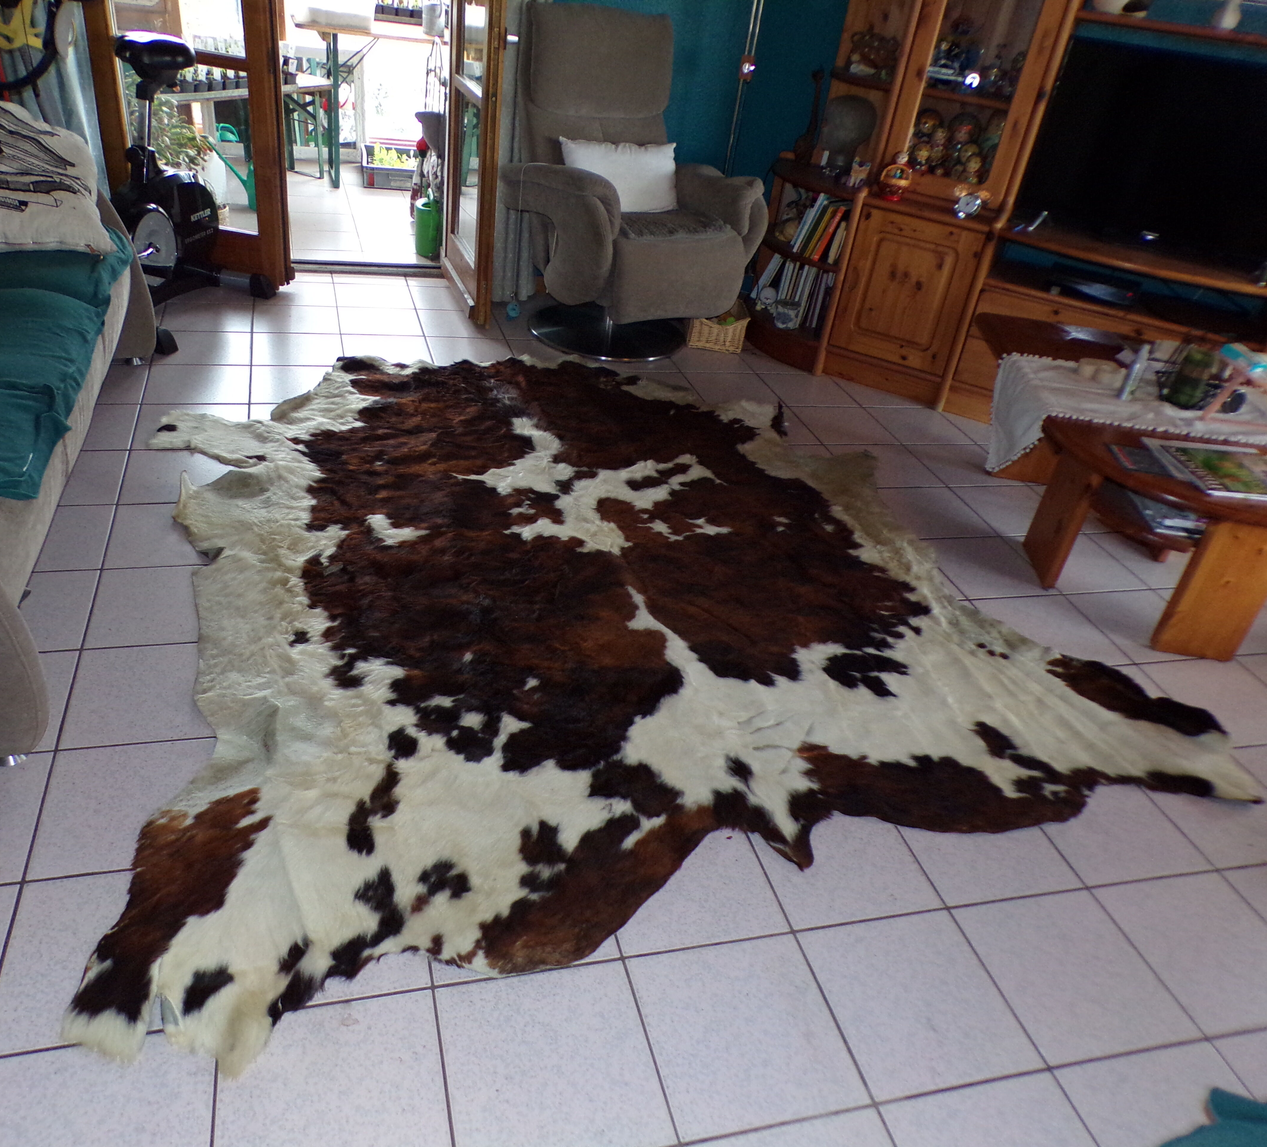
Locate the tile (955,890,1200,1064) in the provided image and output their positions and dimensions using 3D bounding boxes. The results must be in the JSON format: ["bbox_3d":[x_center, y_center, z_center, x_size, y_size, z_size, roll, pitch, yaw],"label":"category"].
[{"bbox_3d":[0.746,0.677,1.805,0.300,0.010,0.307,-2,33,-17],"label":"tile"}]

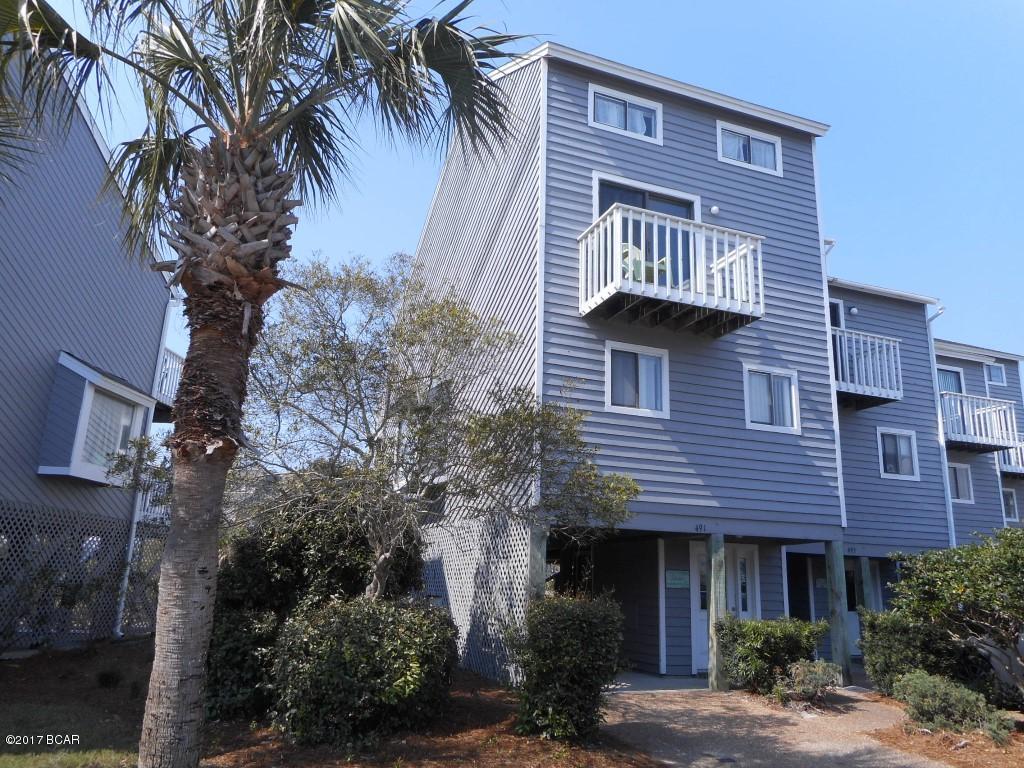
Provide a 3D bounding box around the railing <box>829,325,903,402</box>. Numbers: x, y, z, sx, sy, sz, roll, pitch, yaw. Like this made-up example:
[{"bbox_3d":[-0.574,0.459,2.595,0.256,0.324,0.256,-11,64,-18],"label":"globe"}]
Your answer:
[{"bbox_3d":[6.490,-0.294,14.908,2.511,1.265,1.163,7,-15,-21],"label":"railing"}]

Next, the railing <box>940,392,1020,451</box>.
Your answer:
[{"bbox_3d":[11.608,1.062,18.969,2.511,1.237,1.163,7,-15,-21],"label":"railing"}]

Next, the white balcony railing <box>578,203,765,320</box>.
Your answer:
[{"bbox_3d":[2.382,-1.603,11.018,2.511,1.283,1.153,7,-15,-21],"label":"white balcony railing"}]

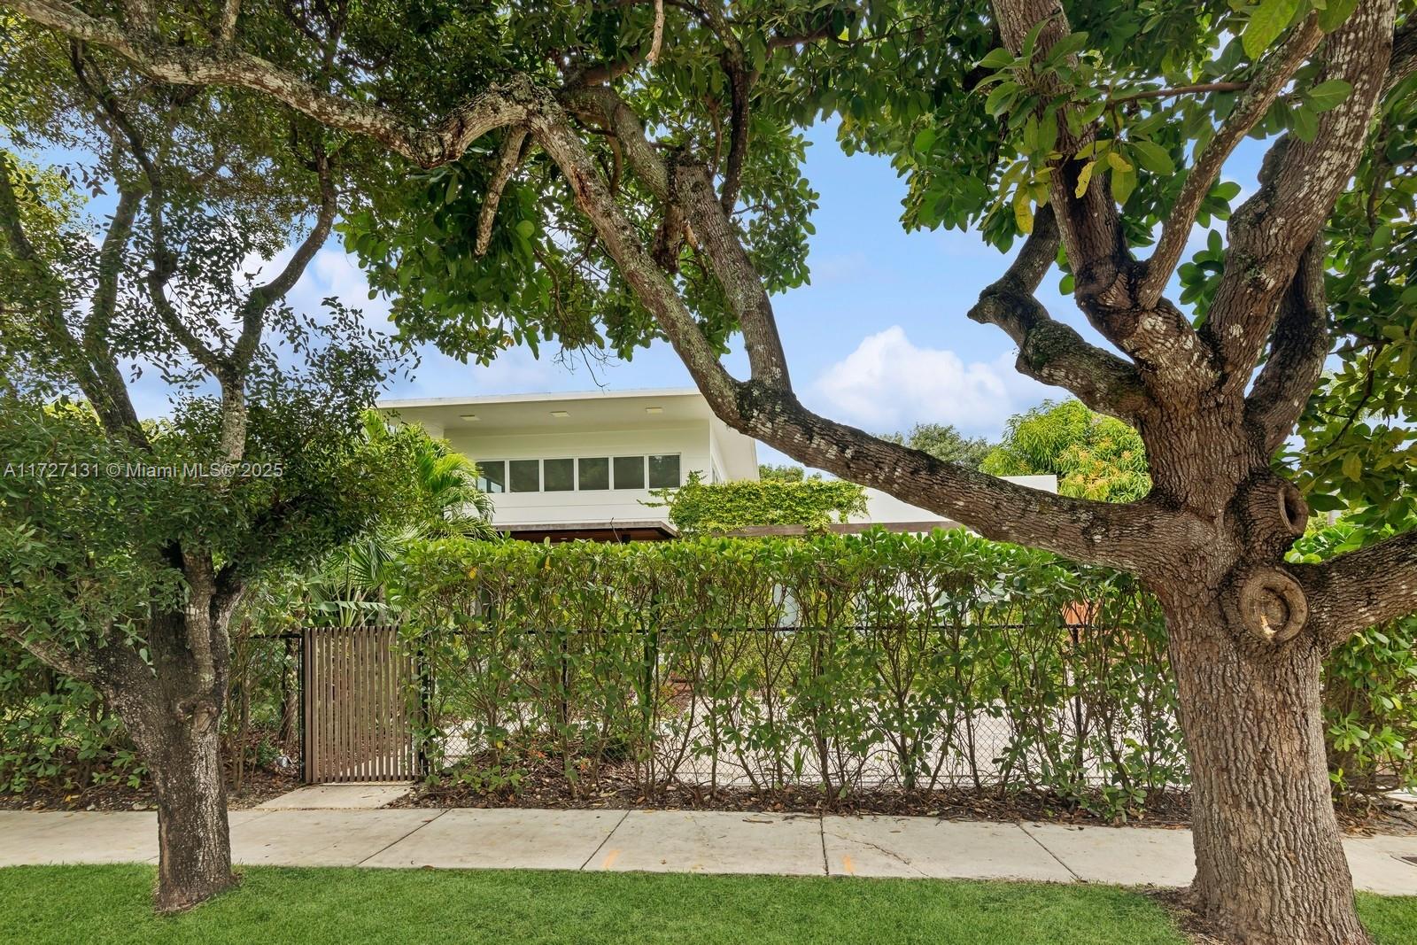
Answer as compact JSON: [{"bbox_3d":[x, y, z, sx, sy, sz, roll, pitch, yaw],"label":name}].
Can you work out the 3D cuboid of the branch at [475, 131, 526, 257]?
[{"bbox_3d":[-1.120,-1.500,3.600,0.270,0.680,0.220,-2,-4,6],"label":"branch"}]

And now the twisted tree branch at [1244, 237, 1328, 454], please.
[{"bbox_3d":[3.080,-0.660,3.580,0.350,1.120,0.380,-4,-5,40],"label":"twisted tree branch"}]

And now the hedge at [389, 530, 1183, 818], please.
[{"bbox_3d":[0.480,1.530,5.400,6.300,2.050,0.850,-2,-4,6],"label":"hedge"}]

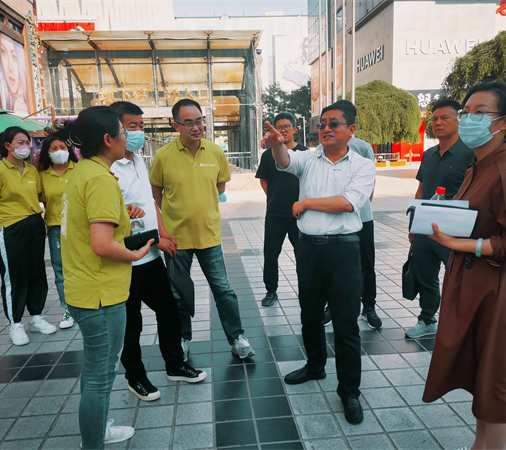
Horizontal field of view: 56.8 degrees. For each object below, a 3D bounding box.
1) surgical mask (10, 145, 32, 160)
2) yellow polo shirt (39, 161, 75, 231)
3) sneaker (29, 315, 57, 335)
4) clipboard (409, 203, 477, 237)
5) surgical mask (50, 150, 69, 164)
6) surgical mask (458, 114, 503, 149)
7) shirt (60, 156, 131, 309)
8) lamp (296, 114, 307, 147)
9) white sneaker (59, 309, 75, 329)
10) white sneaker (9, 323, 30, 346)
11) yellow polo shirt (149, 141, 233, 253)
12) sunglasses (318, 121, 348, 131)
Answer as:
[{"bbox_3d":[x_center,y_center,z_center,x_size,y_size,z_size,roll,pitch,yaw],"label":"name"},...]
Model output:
[{"bbox_3d":[-1.710,-0.534,3.460,0.100,0.120,0.140,2,10,24],"label":"surgical mask"},{"bbox_3d":[-1.596,-0.264,3.920,0.430,0.590,0.240,-6,10,-25],"label":"yellow polo shirt"},{"bbox_3d":[-1.721,0.817,3.834,0.265,0.115,0.100,2,10,23],"label":"sneaker"},{"bbox_3d":[0.708,-0.017,1.740,0.250,0.020,0.175,5,47,26],"label":"clipboard"},{"bbox_3d":[-1.526,-0.531,3.690,0.140,0.120,0.095,-9,11,-36],"label":"surgical mask"},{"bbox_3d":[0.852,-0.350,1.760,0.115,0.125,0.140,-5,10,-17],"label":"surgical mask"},{"bbox_3d":[-0.703,0.020,2.090,0.300,0.640,0.430,-7,10,-28],"label":"shirt"},{"bbox_3d":[4.746,-8.397,45.624,1.100,4.640,0.300,-2,9,0],"label":"lamp"},{"bbox_3d":[-1.560,0.778,3.940,0.092,0.105,0.245,-4,9,-11],"label":"white sneaker"},{"bbox_3d":[-1.825,0.849,3.652,0.100,0.115,0.265,-9,12,-39],"label":"white sneaker"},{"bbox_3d":[-0.424,-0.223,3.200,0.550,0.740,0.310,-4,9,-15],"label":"yellow polo shirt"},{"bbox_3d":[0.453,-0.540,2.540,0.145,0.045,0.145,0,4,43],"label":"sunglasses"}]

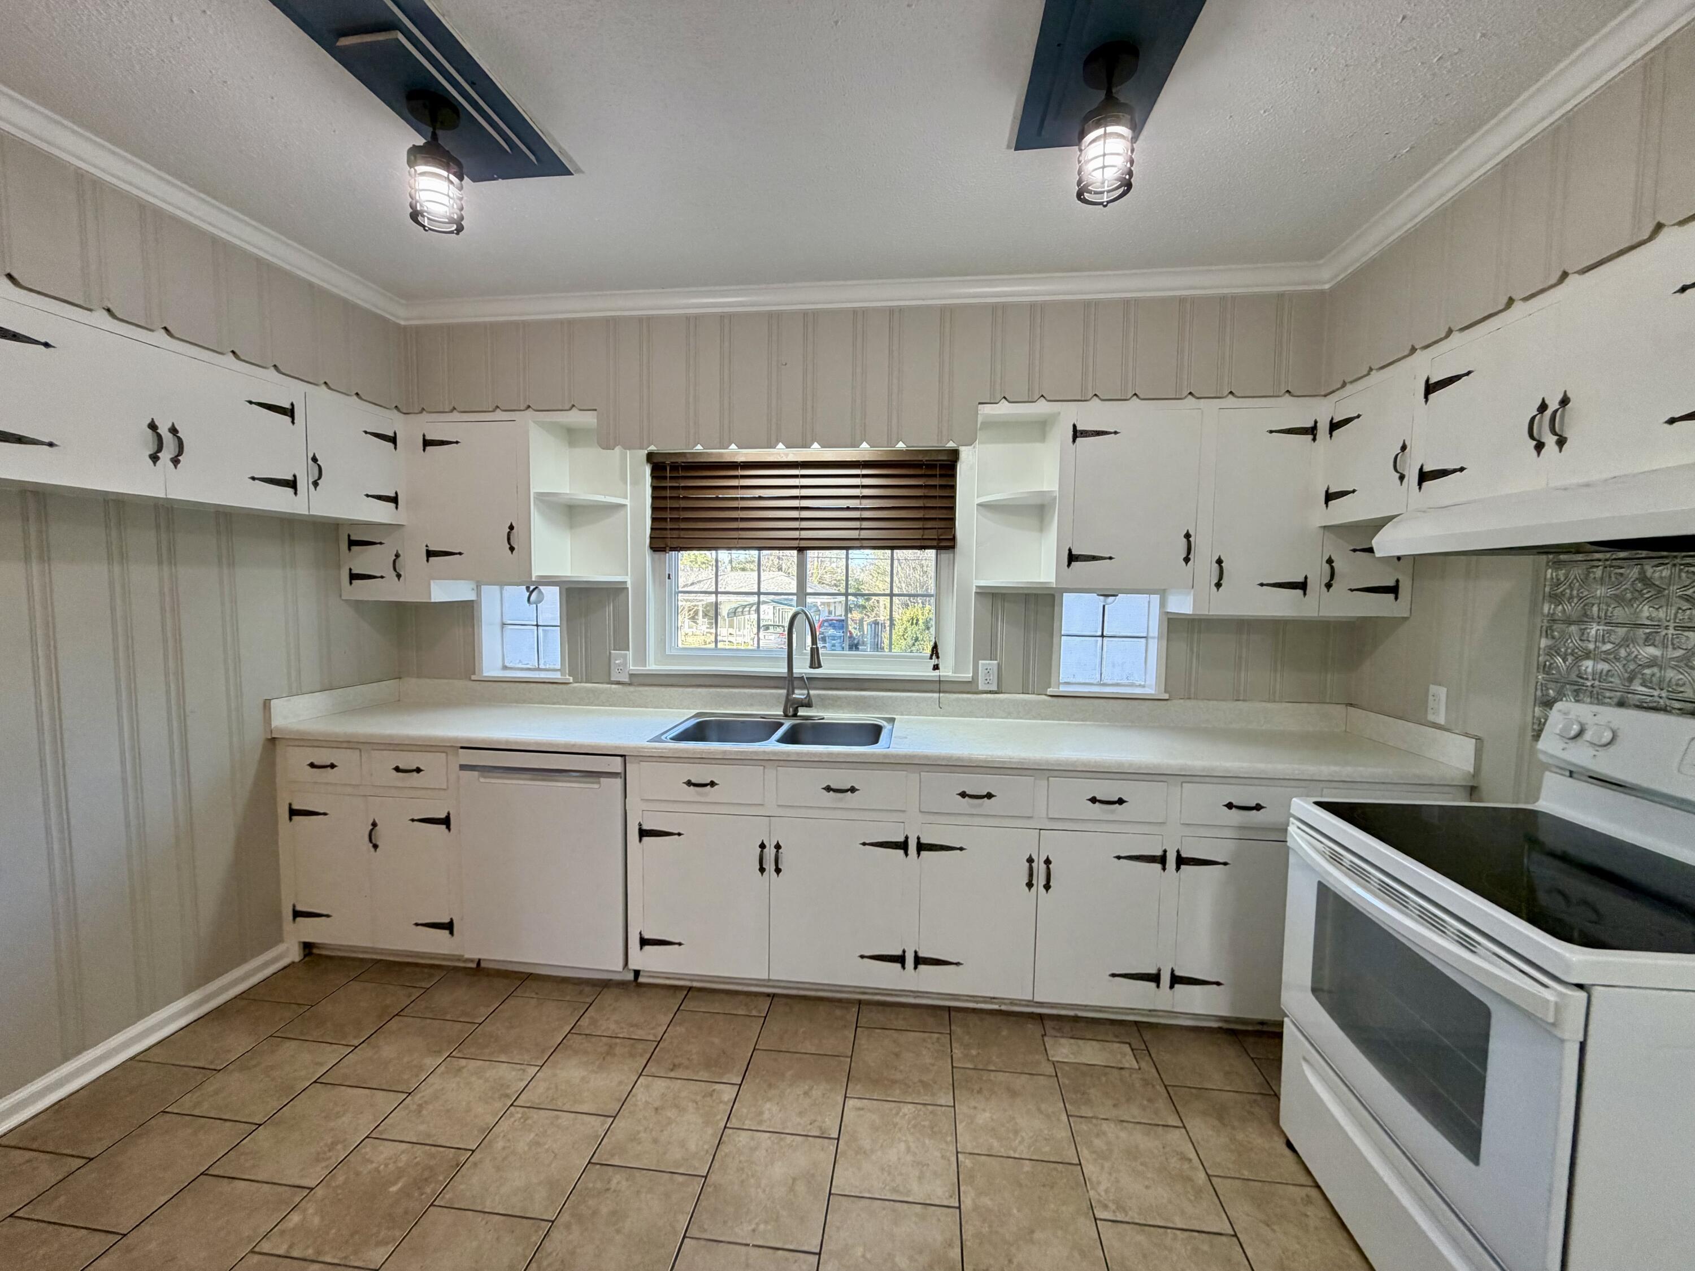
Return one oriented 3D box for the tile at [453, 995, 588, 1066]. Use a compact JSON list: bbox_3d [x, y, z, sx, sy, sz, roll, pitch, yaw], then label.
[{"bbox_3d":[-1.046,1.281,2.225,0.302,0.010,0.302,1,5,7],"label":"tile"}]

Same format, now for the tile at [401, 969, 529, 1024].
[{"bbox_3d":[-1.338,1.268,2.426,0.303,0.011,0.299,1,5,7],"label":"tile"}]

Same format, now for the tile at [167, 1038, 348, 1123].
[{"bbox_3d":[-1.699,1.299,2.006,0.302,0.010,0.304,1,5,7],"label":"tile"}]

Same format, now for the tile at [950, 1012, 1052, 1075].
[{"bbox_3d":[0.493,1.303,2.210,0.302,0.010,0.304,1,5,7],"label":"tile"}]

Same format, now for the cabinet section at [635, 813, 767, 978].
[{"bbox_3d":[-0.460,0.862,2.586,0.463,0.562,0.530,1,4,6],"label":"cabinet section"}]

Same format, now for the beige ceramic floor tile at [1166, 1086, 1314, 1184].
[{"bbox_3d":[1.066,1.341,1.839,0.302,0.010,0.304,1,5,7],"label":"beige ceramic floor tile"}]

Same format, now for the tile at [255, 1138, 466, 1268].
[{"bbox_3d":[-1.127,1.337,1.626,0.302,0.010,0.304,1,5,7],"label":"tile"}]

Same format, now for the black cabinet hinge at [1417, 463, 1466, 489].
[{"bbox_3d":[1.512,-0.409,1.746,0.009,0.076,0.160,1,5,7],"label":"black cabinet hinge"}]

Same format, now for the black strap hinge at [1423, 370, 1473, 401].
[{"bbox_3d":[1.514,-0.637,1.731,0.009,0.076,0.160,1,5,7],"label":"black strap hinge"}]

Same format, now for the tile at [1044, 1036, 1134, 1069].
[{"bbox_3d":[0.763,1.309,2.148,0.266,0.010,0.120,1,5,7],"label":"tile"}]

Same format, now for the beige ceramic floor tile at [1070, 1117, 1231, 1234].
[{"bbox_3d":[0.742,1.348,1.721,0.303,0.011,0.306,1,5,7],"label":"beige ceramic floor tile"}]

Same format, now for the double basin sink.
[{"bbox_3d":[-0.247,0.446,2.615,0.836,0.190,0.545,1,5,6],"label":"double basin sink"}]

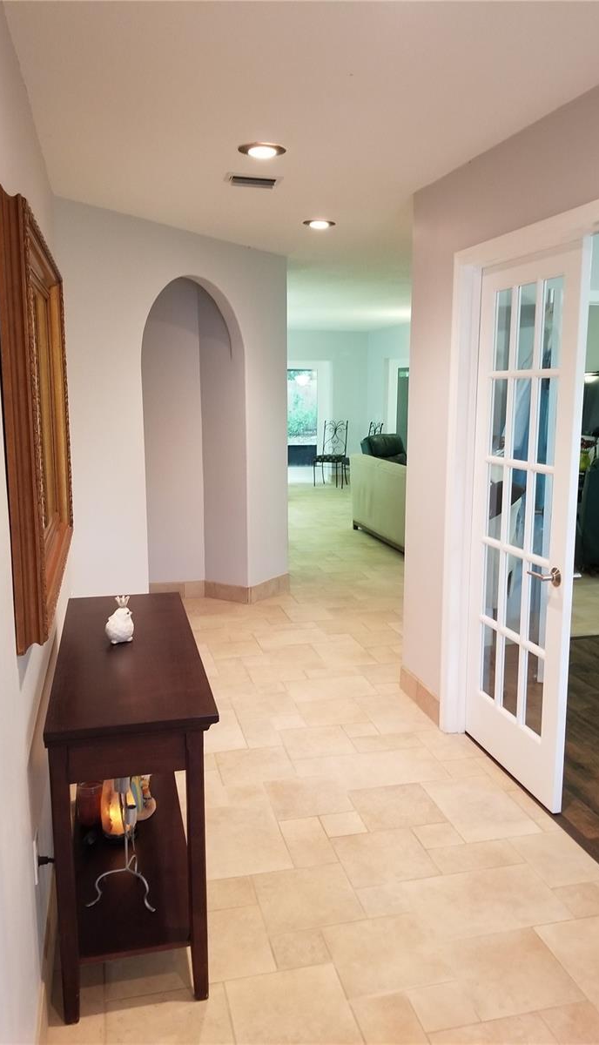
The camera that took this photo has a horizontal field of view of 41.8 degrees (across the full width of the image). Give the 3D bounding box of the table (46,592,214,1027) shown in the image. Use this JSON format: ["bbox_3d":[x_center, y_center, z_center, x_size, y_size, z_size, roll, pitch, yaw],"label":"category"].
[{"bbox_3d":[-0.537,0.766,2.531,0.412,0.775,1.200,-3,10,-13],"label":"table"}]

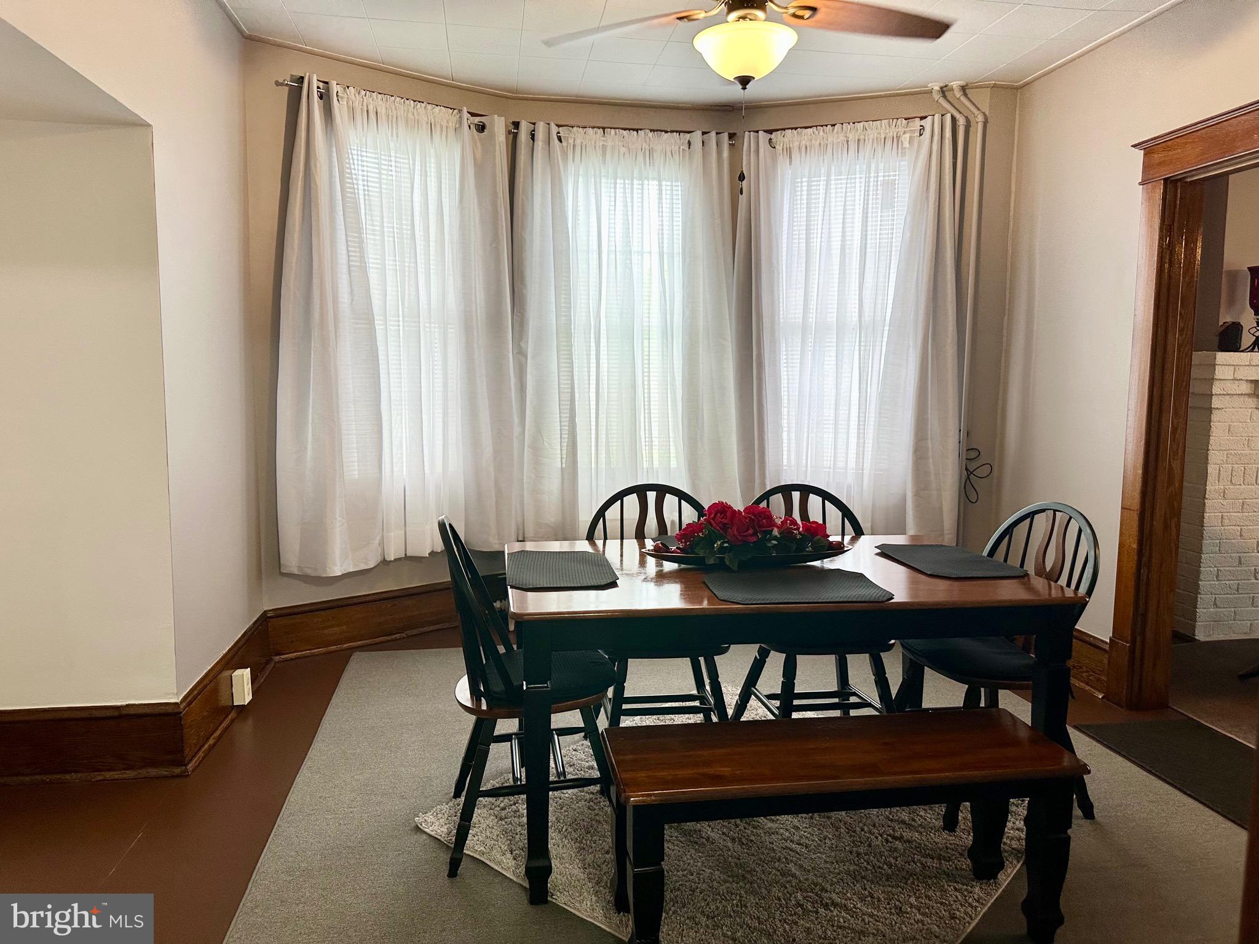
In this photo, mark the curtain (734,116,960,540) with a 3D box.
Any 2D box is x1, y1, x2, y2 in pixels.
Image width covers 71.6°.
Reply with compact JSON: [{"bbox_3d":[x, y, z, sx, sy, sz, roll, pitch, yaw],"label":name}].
[{"bbox_3d":[1.119,-0.674,4.534,1.152,2.190,0.139,3,6,18],"label":"curtain"}]

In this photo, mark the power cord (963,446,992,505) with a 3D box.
[{"bbox_3d":[1.773,0.018,4.440,0.149,0.298,0.060,3,6,18],"label":"power cord"}]

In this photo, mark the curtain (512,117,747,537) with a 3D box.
[{"bbox_3d":[0.004,-0.700,4.658,1.231,2.209,0.139,0,6,-8],"label":"curtain"}]

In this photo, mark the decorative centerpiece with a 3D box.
[{"bbox_3d":[0.360,0.180,2.654,0.630,0.195,0.240,0,6,-9],"label":"decorative centerpiece"}]

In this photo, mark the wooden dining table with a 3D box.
[{"bbox_3d":[0.394,0.666,2.701,1.524,0.771,0.922,0,6,-9],"label":"wooden dining table"}]

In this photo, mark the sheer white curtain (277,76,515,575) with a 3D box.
[{"bbox_3d":[-1.085,-0.649,4.217,1.202,2.229,0.149,-4,8,-37],"label":"sheer white curtain"}]

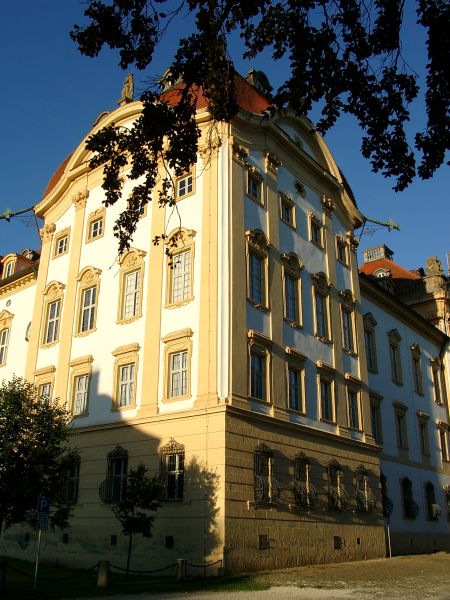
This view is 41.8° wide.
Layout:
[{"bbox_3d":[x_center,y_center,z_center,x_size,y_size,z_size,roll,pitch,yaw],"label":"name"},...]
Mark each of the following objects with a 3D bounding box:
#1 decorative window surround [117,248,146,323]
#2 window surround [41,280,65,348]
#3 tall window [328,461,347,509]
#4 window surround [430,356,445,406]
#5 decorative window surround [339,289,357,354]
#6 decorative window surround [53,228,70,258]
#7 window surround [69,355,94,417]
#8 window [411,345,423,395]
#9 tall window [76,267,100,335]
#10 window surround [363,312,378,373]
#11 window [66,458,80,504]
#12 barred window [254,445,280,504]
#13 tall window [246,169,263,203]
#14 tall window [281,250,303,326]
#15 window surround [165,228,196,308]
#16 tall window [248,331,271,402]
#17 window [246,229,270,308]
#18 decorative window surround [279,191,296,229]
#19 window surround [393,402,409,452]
[{"bbox_3d":[-4.900,-0.822,31.373,2.150,4.200,0.400,-17,-27,38],"label":"decorative window surround"},{"bbox_3d":[-11.107,0.787,37.872,2.150,4.500,0.450,-16,-27,34],"label":"window surround"},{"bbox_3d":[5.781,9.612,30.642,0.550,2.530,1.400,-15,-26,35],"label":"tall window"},{"bbox_3d":[19.989,7.437,55.585,0.450,4.750,2.150,-16,-27,34],"label":"window surround"},{"bbox_3d":[9.484,1.659,45.683,0.413,5.115,2.428,-16,-27,35],"label":"decorative window surround"},{"bbox_3d":[-10.328,-3.667,37.603,1.800,2.100,0.300,-17,-27,38],"label":"decorative window surround"},{"bbox_3d":[-8.148,4.911,33.001,1.830,3.226,0.337,-16,-27,36],"label":"window surround"},{"bbox_3d":[18.751,6.892,58.219,0.362,4.908,2.377,-16,-27,35],"label":"window"},{"bbox_3d":[-7.761,0.062,33.663,2.150,4.150,0.400,-17,-27,38],"label":"tall window"},{"bbox_3d":[12.367,3.826,50.729,0.362,4.908,2.325,-16,-27,35],"label":"window surround"},{"bbox_3d":[-8.010,9.626,31.239,1.156,2.215,0.193,-16,-27,36],"label":"window"},{"bbox_3d":[1.922,8.040,27.005,0.530,2.648,1.396,-16,-27,36],"label":"barred window"},{"bbox_3d":[1.630,-6.239,32.340,0.241,1.444,1.396,-16,-27,36],"label":"tall window"},{"bbox_3d":[3.790,-0.539,32.924,0.289,3.900,1.781,-16,-27,36],"label":"tall window"},{"bbox_3d":[-2.758,-2.010,36.858,2.532,5.063,0.413,-17,-28,36],"label":"window surround"},{"bbox_3d":[1.859,3.472,30.280,0.450,3.500,2.150,-16,-27,34],"label":"tall window"},{"bbox_3d":[1.649,-1.614,29.341,0.400,4.250,2.150,-15,-26,35],"label":"window"},{"bbox_3d":[4.390,-6.329,41.989,0.310,2.428,2.015,-16,-27,35],"label":"decorative window surround"},{"bbox_3d":[13.450,9.730,44.853,0.289,3.419,1.830,-16,-27,36],"label":"window surround"}]

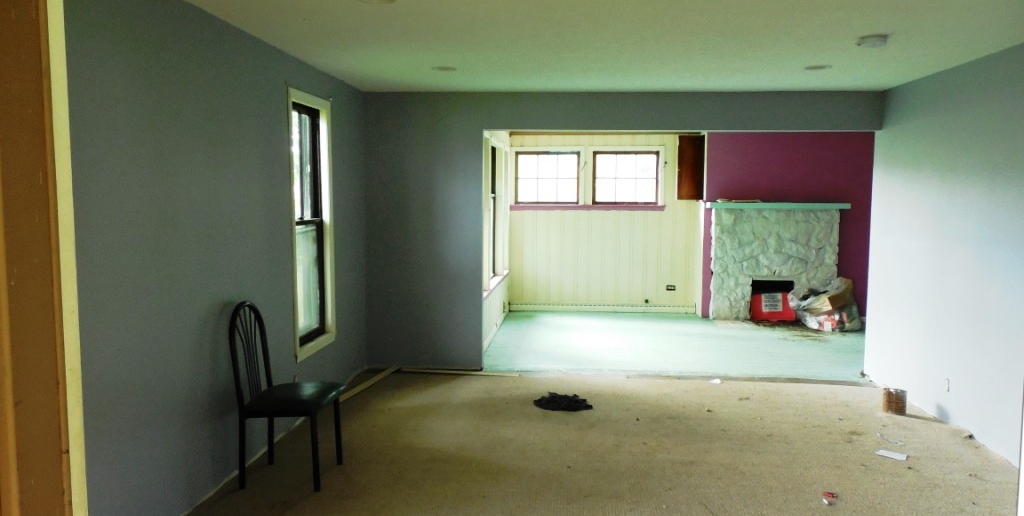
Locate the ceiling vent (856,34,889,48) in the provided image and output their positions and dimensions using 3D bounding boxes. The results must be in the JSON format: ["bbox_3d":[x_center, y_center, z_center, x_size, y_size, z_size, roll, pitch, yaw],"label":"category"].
[{"bbox_3d":[1.967,-1.176,4.041,0.152,0.049,0.152,1,5,3],"label":"ceiling vent"}]

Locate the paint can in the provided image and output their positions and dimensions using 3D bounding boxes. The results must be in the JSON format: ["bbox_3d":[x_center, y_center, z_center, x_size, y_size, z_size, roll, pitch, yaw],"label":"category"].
[{"bbox_3d":[2.772,1.014,5.351,0.166,0.177,0.166,1,5,3],"label":"paint can"}]

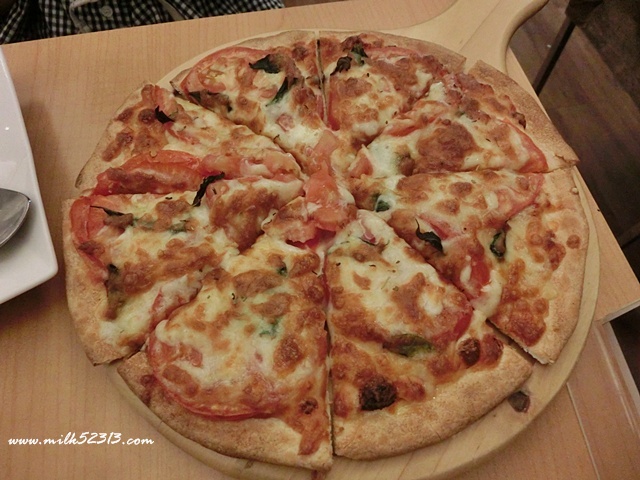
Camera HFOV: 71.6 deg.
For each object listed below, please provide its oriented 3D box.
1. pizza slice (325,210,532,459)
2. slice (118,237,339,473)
[{"bbox_3d":[0.035,0.036,0.234,0.105,0.022,0.137,-19,59,-9],"label":"pizza slice"},{"bbox_3d":[-0.026,0.038,0.235,0.115,0.022,0.139,18,61,14],"label":"slice"}]

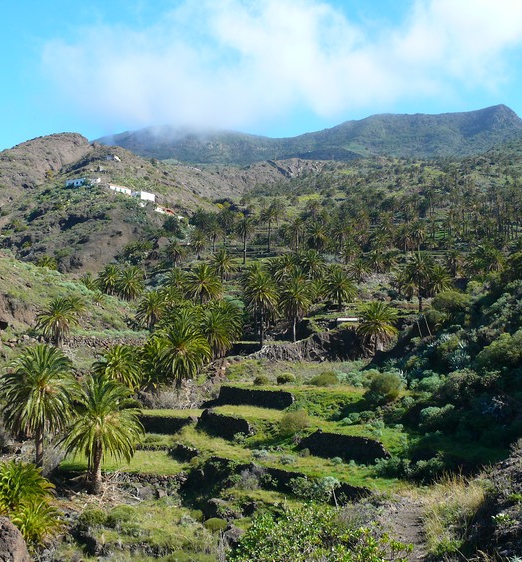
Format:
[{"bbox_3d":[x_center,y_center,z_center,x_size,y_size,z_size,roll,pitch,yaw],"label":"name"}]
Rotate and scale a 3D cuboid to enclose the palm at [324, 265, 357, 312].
[{"bbox_3d":[14.560,1.370,138.000,6.010,8.740,5.830,0,0,0],"label":"palm"}]

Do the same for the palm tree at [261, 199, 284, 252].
[{"bbox_3d":[3.120,-16.320,225.000,6.530,15.730,6.530,0,3,0],"label":"palm tree"}]

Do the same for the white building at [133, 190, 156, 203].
[{"bbox_3d":[-53.020,-38.450,345.000,9.500,4.400,6.500,0,0,-37],"label":"white building"}]

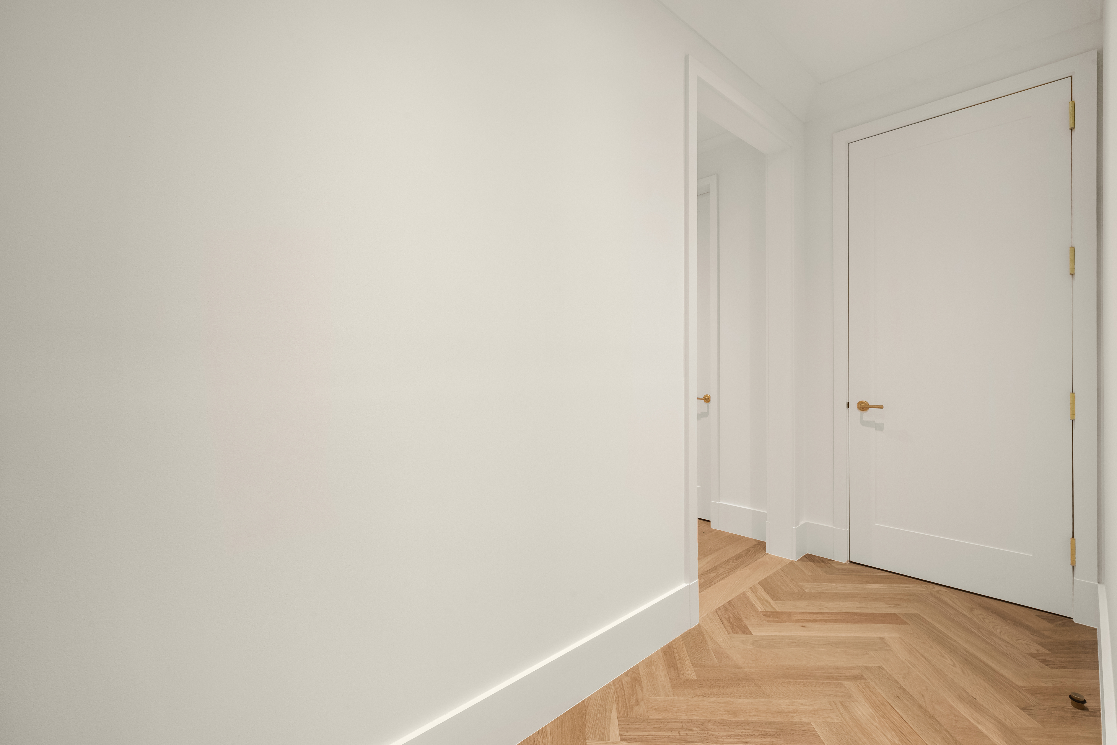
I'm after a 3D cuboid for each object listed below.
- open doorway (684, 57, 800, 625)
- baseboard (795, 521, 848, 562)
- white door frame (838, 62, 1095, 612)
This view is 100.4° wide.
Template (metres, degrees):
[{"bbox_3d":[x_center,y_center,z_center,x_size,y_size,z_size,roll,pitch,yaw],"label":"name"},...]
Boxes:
[{"bbox_3d":[0.963,-0.140,2.483,1.183,2.529,0.172,0,0,-41],"label":"open doorway"},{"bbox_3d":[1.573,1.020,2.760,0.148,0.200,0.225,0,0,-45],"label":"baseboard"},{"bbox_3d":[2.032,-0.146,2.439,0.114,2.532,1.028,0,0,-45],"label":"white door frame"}]

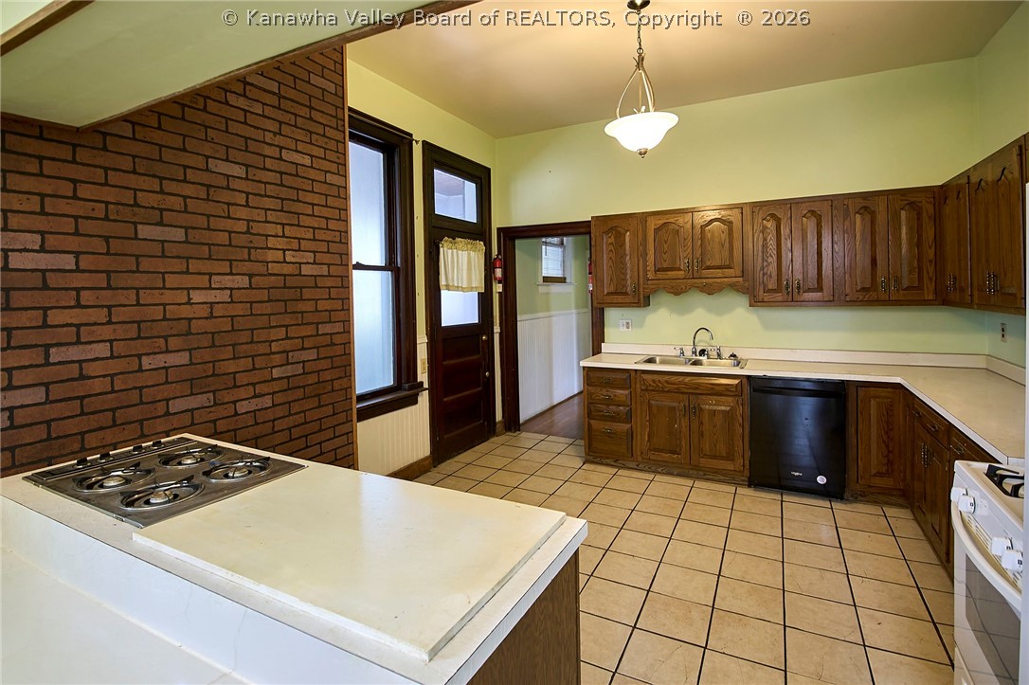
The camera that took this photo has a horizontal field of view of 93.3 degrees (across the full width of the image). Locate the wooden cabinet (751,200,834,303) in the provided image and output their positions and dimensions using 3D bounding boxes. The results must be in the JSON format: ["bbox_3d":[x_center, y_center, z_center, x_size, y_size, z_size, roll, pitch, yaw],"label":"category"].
[{"bbox_3d":[2.201,-0.699,3.862,0.587,0.815,0.365,2,6,28],"label":"wooden cabinet"}]

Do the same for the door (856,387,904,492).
[{"bbox_3d":[2.512,0.660,3.341,0.247,0.710,0.020,1,6,28],"label":"door"}]

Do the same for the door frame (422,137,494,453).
[{"bbox_3d":[-0.520,-0.348,4.742,0.090,2.840,1.135,2,6,28],"label":"door frame"}]

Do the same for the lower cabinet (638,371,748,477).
[{"bbox_3d":[1.546,0.615,4.198,0.876,0.812,0.616,1,7,28],"label":"lower cabinet"}]

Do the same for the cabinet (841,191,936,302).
[{"bbox_3d":[2.718,-0.676,3.592,0.564,0.776,0.354,1,7,28],"label":"cabinet"}]

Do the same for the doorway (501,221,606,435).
[{"bbox_3d":[0.407,-0.104,5.144,1.174,2.232,0.148,1,7,28],"label":"doorway"}]

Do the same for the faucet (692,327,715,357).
[{"bbox_3d":[1.685,0.007,4.301,0.215,0.275,0.050,4,7,43],"label":"faucet"}]

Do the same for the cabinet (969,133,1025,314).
[{"bbox_3d":[2.614,-0.555,2.391,0.370,0.820,0.800,2,6,28],"label":"cabinet"}]

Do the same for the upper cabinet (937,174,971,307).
[{"bbox_3d":[2.902,-0.621,2.962,0.359,0.786,0.601,1,7,28],"label":"upper cabinet"}]

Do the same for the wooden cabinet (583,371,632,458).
[{"bbox_3d":[0.967,0.628,4.503,0.445,0.858,0.620,2,6,28],"label":"wooden cabinet"}]

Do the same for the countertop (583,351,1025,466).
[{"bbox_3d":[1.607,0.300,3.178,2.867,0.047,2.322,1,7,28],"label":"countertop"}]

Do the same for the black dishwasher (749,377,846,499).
[{"bbox_3d":[2.207,0.658,3.842,0.602,0.851,0.611,1,7,28],"label":"black dishwasher"}]

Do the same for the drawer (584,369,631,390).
[{"bbox_3d":[0.920,0.297,4.402,0.396,0.142,0.465,1,7,28],"label":"drawer"}]

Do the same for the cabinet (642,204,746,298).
[{"bbox_3d":[1.556,-0.772,4.197,0.830,0.715,0.365,2,6,28],"label":"cabinet"}]

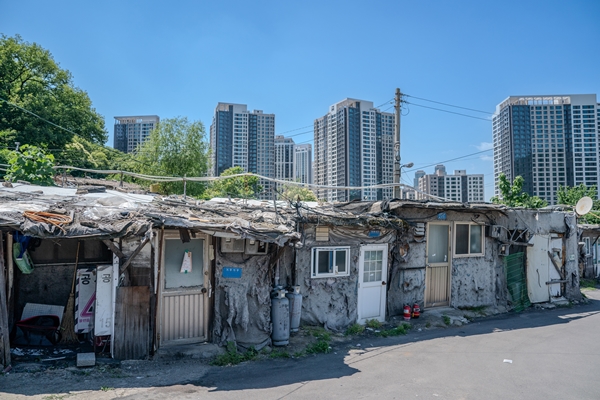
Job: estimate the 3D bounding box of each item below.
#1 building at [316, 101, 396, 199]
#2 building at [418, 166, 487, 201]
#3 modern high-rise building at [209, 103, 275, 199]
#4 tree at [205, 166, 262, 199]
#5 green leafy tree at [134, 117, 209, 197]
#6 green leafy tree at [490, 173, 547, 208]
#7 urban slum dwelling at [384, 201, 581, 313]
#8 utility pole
[{"bbox_3d":[39.500,-22.774,299.160,40.000,95.000,44.000,2,-4,-27],"label":"building"},{"bbox_3d":[112.000,2.105,296.509,42.000,47.000,18.000,0,-4,-3],"label":"building"},{"bbox_3d":[-46.000,-22.714,315.191,44.000,97.000,32.000,2,-4,-24],"label":"modern high-rise building"},{"bbox_3d":[-3.300,0.898,19.984,2.900,4.850,2.800,0,-4,0],"label":"tree"},{"bbox_3d":[-7.900,-0.659,24.096,4.400,8.500,4.400,0,-4,0],"label":"green leafy tree"},{"bbox_3d":[8.200,0.992,14.967,2.100,4.000,2.100,0,-4,0],"label":"green leafy tree"},{"bbox_3d":[3.826,1.380,10.999,5.600,2.300,4.000,1,-4,-18],"label":"urban slum dwelling"},{"bbox_3d":[4.022,-0.730,16.585,0.350,7.650,0.350,0,-4,0],"label":"utility pole"}]

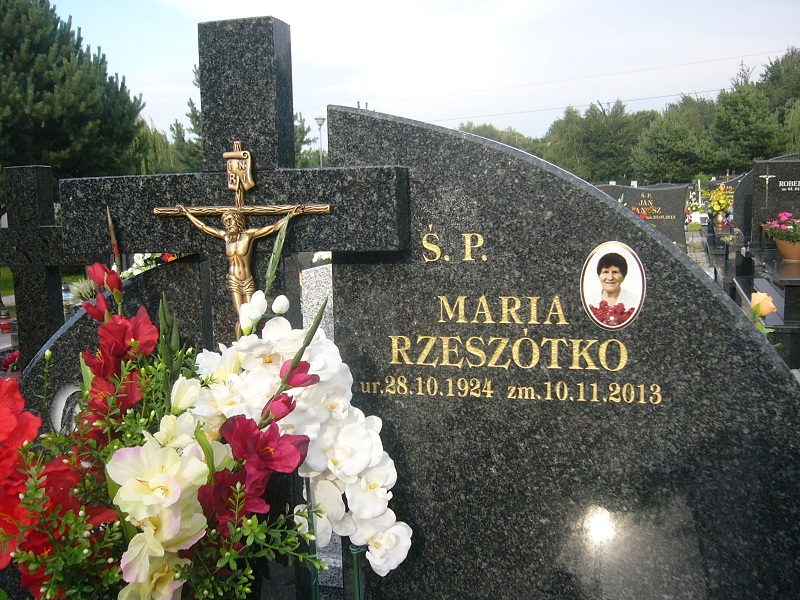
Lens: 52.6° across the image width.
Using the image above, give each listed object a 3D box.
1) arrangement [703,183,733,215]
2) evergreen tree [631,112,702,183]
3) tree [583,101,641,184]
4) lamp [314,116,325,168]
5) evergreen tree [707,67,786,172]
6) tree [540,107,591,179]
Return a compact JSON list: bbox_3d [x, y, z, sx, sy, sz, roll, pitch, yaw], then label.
[{"bbox_3d":[4.068,-1.292,10.300,0.420,0.405,0.360,1,7,19],"label":"arrangement"},{"bbox_3d":[14.574,-7.276,44.123,4.200,5.836,4.200,1,7,19],"label":"evergreen tree"},{"bbox_3d":[12.517,-8.304,48.133,3.700,7.052,3.700,1,7,19],"label":"tree"},{"bbox_3d":[-3.437,-5.431,35.129,0.470,5.014,0.470,1,7,19],"label":"lamp"},{"bbox_3d":[18.870,-8.573,44.118,4.800,8.228,4.800,1,7,19],"label":"evergreen tree"},{"bbox_3d":[10.195,-8.455,50.140,3.600,6.996,3.600,1,7,19],"label":"tree"}]

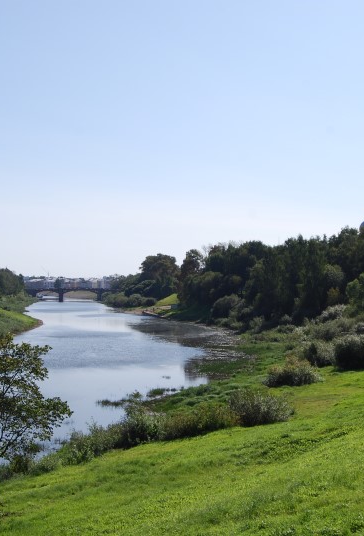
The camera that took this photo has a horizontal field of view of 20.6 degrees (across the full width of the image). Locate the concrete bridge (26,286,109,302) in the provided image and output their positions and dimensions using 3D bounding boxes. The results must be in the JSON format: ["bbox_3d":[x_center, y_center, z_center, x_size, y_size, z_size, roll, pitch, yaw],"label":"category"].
[{"bbox_3d":[-100.200,24.039,900.000,79.080,13.930,15.000,0,-1,-6],"label":"concrete bridge"}]

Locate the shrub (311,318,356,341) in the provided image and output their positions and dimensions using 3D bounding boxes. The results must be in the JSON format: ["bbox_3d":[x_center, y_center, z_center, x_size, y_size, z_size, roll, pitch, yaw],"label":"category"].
[{"bbox_3d":[24.658,9.847,163.000,7.490,3.910,6.300,0,-1,0],"label":"shrub"}]

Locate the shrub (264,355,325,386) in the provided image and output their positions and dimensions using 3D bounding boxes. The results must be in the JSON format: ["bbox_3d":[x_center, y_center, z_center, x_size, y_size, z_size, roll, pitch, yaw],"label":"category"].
[{"bbox_3d":[10.911,10.128,98.000,5.680,2.940,5.000,0,-1,0],"label":"shrub"}]

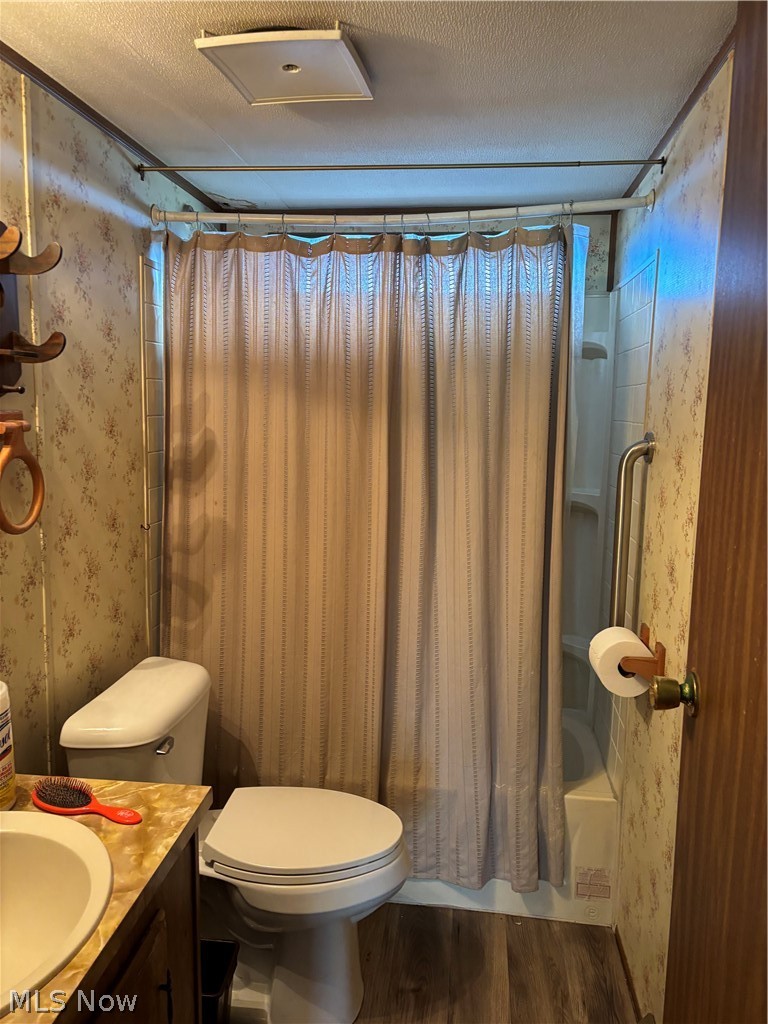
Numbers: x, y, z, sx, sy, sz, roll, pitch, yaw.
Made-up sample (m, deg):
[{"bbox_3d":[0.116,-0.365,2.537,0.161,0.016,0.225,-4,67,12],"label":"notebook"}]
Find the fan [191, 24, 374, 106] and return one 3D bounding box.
[{"bbox_3d":[-0.182,-0.890,1.533,0.270,0.042,0.266,3,8,10],"label":"fan"}]

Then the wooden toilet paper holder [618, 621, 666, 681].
[{"bbox_3d":[0.580,0.333,1.795,0.100,0.100,0.205,2,8,7],"label":"wooden toilet paper holder"}]

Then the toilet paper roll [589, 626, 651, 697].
[{"bbox_3d":[0.556,0.350,1.793,0.124,0.124,0.112,2,8,7],"label":"toilet paper roll"}]

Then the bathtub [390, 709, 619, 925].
[{"bbox_3d":[0.013,0.914,2.559,1.370,0.370,0.685,2,8,7],"label":"bathtub"}]

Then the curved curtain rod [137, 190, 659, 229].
[{"bbox_3d":[0.020,-0.815,2.093,1.370,0.085,0.110,2,8,7],"label":"curved curtain rod"}]

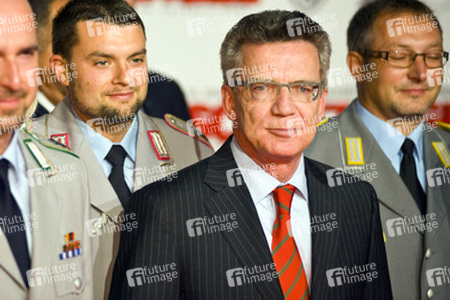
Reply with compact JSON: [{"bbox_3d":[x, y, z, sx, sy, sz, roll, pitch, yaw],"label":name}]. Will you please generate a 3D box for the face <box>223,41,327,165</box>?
[{"bbox_3d":[0.077,-0.075,3.050,0.155,0.195,0.140,2,1,-15],"label":"face"}]

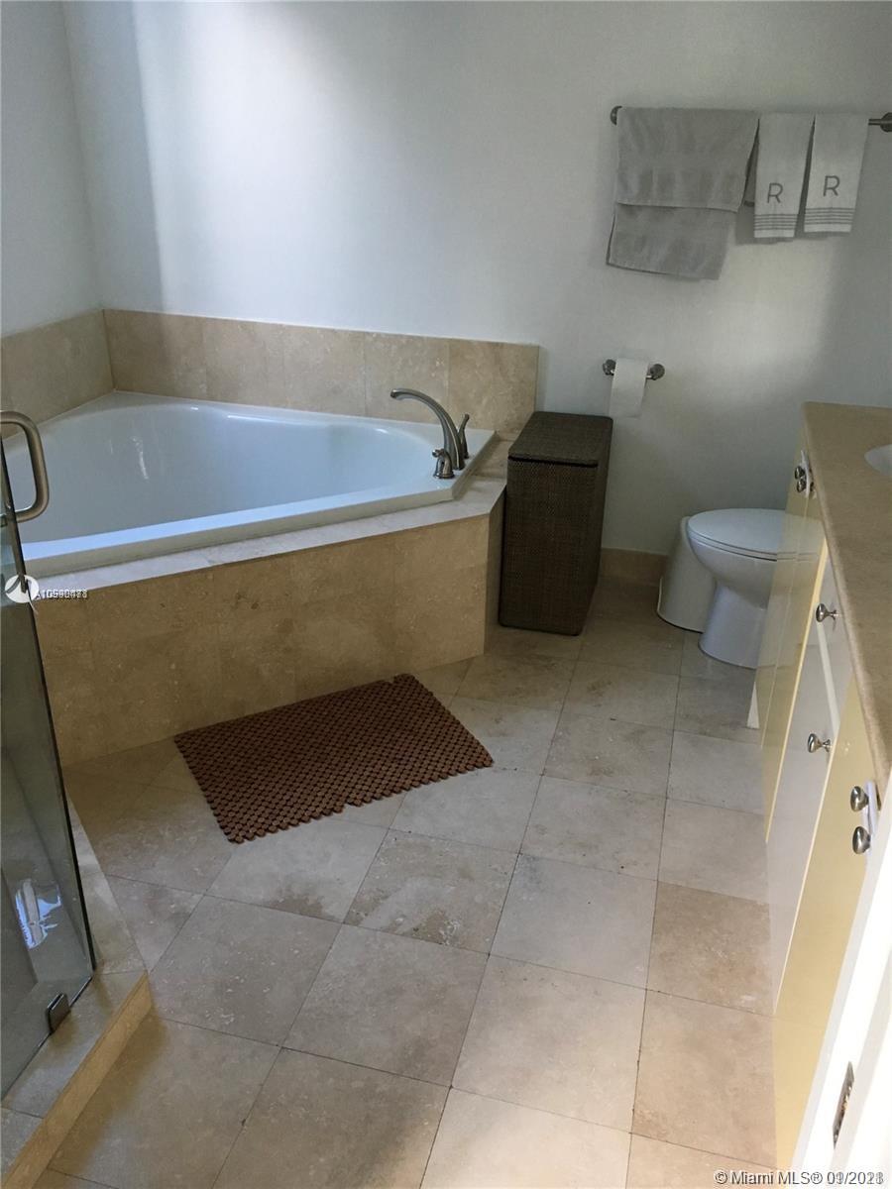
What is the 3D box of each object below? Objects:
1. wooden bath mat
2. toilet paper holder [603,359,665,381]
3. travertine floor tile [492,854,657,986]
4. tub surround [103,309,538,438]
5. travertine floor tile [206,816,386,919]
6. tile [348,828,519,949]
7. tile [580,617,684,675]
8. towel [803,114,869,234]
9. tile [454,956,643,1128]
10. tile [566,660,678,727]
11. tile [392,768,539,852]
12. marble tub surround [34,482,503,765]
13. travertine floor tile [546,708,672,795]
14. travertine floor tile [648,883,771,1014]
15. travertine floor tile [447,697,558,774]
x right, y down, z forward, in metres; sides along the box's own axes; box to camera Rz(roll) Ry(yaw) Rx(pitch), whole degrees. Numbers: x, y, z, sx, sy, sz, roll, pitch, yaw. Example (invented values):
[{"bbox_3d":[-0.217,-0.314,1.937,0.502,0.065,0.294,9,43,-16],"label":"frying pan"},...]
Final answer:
[{"bbox_3d":[-0.291,0.399,2.555,0.684,0.013,0.478,-12,29,-26],"label":"wooden bath mat"},{"bbox_3d":[0.601,-0.716,3.205,0.200,0.051,0.076,8,27,13],"label":"toilet paper holder"},{"bbox_3d":[0.274,0.670,2.059,0.305,0.010,0.305,8,27,13],"label":"travertine floor tile"},{"bbox_3d":[-0.475,-0.781,3.565,1.616,0.340,0.020,8,27,13],"label":"tub surround"},{"bbox_3d":[-0.317,0.588,2.192,0.305,0.013,0.305,8,27,13],"label":"travertine floor tile"},{"bbox_3d":[-0.023,0.631,2.124,0.304,0.012,0.304,8,26,13],"label":"tile"},{"bbox_3d":[0.584,0.163,3.123,0.304,0.012,0.304,8,26,13],"label":"tile"},{"bbox_3d":[1.100,-1.192,2.830,0.142,0.306,0.045,8,27,13],"label":"towel"},{"bbox_3d":[0.194,0.797,1.789,0.304,0.012,0.304,8,26,13],"label":"tile"},{"bbox_3d":[0.509,0.288,2.860,0.305,0.010,0.305,8,27,13],"label":"tile"},{"bbox_3d":[0.055,0.504,2.390,0.304,0.012,0.304,8,26,13],"label":"tile"},{"bbox_3d":[-0.414,0.062,2.743,1.389,0.462,0.180,-13,29,-27],"label":"marble tub surround"},{"bbox_3d":[0.428,0.416,2.590,0.304,0.012,0.304,8,26,13],"label":"travertine floor tile"},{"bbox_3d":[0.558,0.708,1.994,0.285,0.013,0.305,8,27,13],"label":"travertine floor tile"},{"bbox_3d":[0.134,0.374,2.658,0.305,0.013,0.305,8,27,13],"label":"travertine floor tile"}]

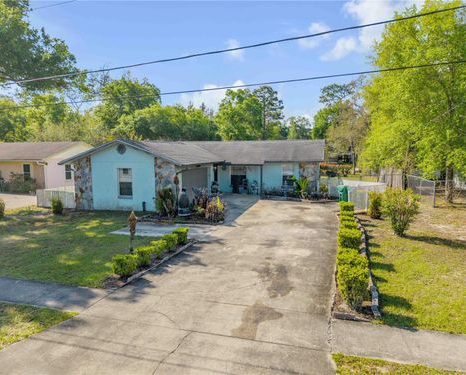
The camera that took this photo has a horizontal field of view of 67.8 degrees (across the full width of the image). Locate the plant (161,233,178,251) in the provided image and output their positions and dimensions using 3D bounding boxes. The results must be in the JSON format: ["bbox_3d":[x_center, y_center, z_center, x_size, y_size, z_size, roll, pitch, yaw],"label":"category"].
[{"bbox_3d":[-2.074,1.865,11.476,0.550,0.520,0.500,2,6,17],"label":"plant"}]

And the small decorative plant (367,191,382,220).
[{"bbox_3d":[7.172,0.851,17.467,0.650,1.300,0.650,0,6,0],"label":"small decorative plant"}]

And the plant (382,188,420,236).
[{"bbox_3d":[6.381,0.940,13.123,1.350,1.750,1.300,1,8,18],"label":"plant"}]

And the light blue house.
[{"bbox_3d":[-0.688,-1.404,24.044,13.650,3.850,15.000,1,8,18],"label":"light blue house"}]

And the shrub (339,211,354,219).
[{"bbox_3d":[4.709,1.415,14.427,0.520,0.720,0.650,2,7,17],"label":"shrub"}]

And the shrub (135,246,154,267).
[{"bbox_3d":[-2.637,2.027,10.294,0.420,0.500,0.420,3,7,20],"label":"shrub"}]

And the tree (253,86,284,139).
[{"bbox_3d":[6.348,-11.125,62.840,4.900,13.774,4.700,2,7,17],"label":"tree"}]

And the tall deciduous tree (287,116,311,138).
[{"bbox_3d":[15.409,-11.537,80.579,5.307,9.304,5.307,1,8,18],"label":"tall deciduous tree"}]

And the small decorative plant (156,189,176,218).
[{"bbox_3d":[-3.419,0.798,17.489,0.950,1.400,0.900,0,6,0],"label":"small decorative plant"}]

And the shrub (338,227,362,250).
[{"bbox_3d":[4.026,1.708,11.894,0.780,0.620,0.700,1,8,18],"label":"shrub"}]

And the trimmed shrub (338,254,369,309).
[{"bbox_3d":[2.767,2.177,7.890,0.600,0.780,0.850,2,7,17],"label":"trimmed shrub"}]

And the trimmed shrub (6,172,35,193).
[{"bbox_3d":[-16.620,-0.370,26.998,2.000,1.500,1.250,1,8,18],"label":"trimmed shrub"}]

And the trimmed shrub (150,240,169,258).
[{"bbox_3d":[-2.327,1.927,10.876,0.520,0.520,0.500,0,6,0],"label":"trimmed shrub"}]

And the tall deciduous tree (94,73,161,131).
[{"bbox_3d":[-13.314,-7.723,43.435,8.000,12.992,8.000,0,6,0],"label":"tall deciduous tree"}]

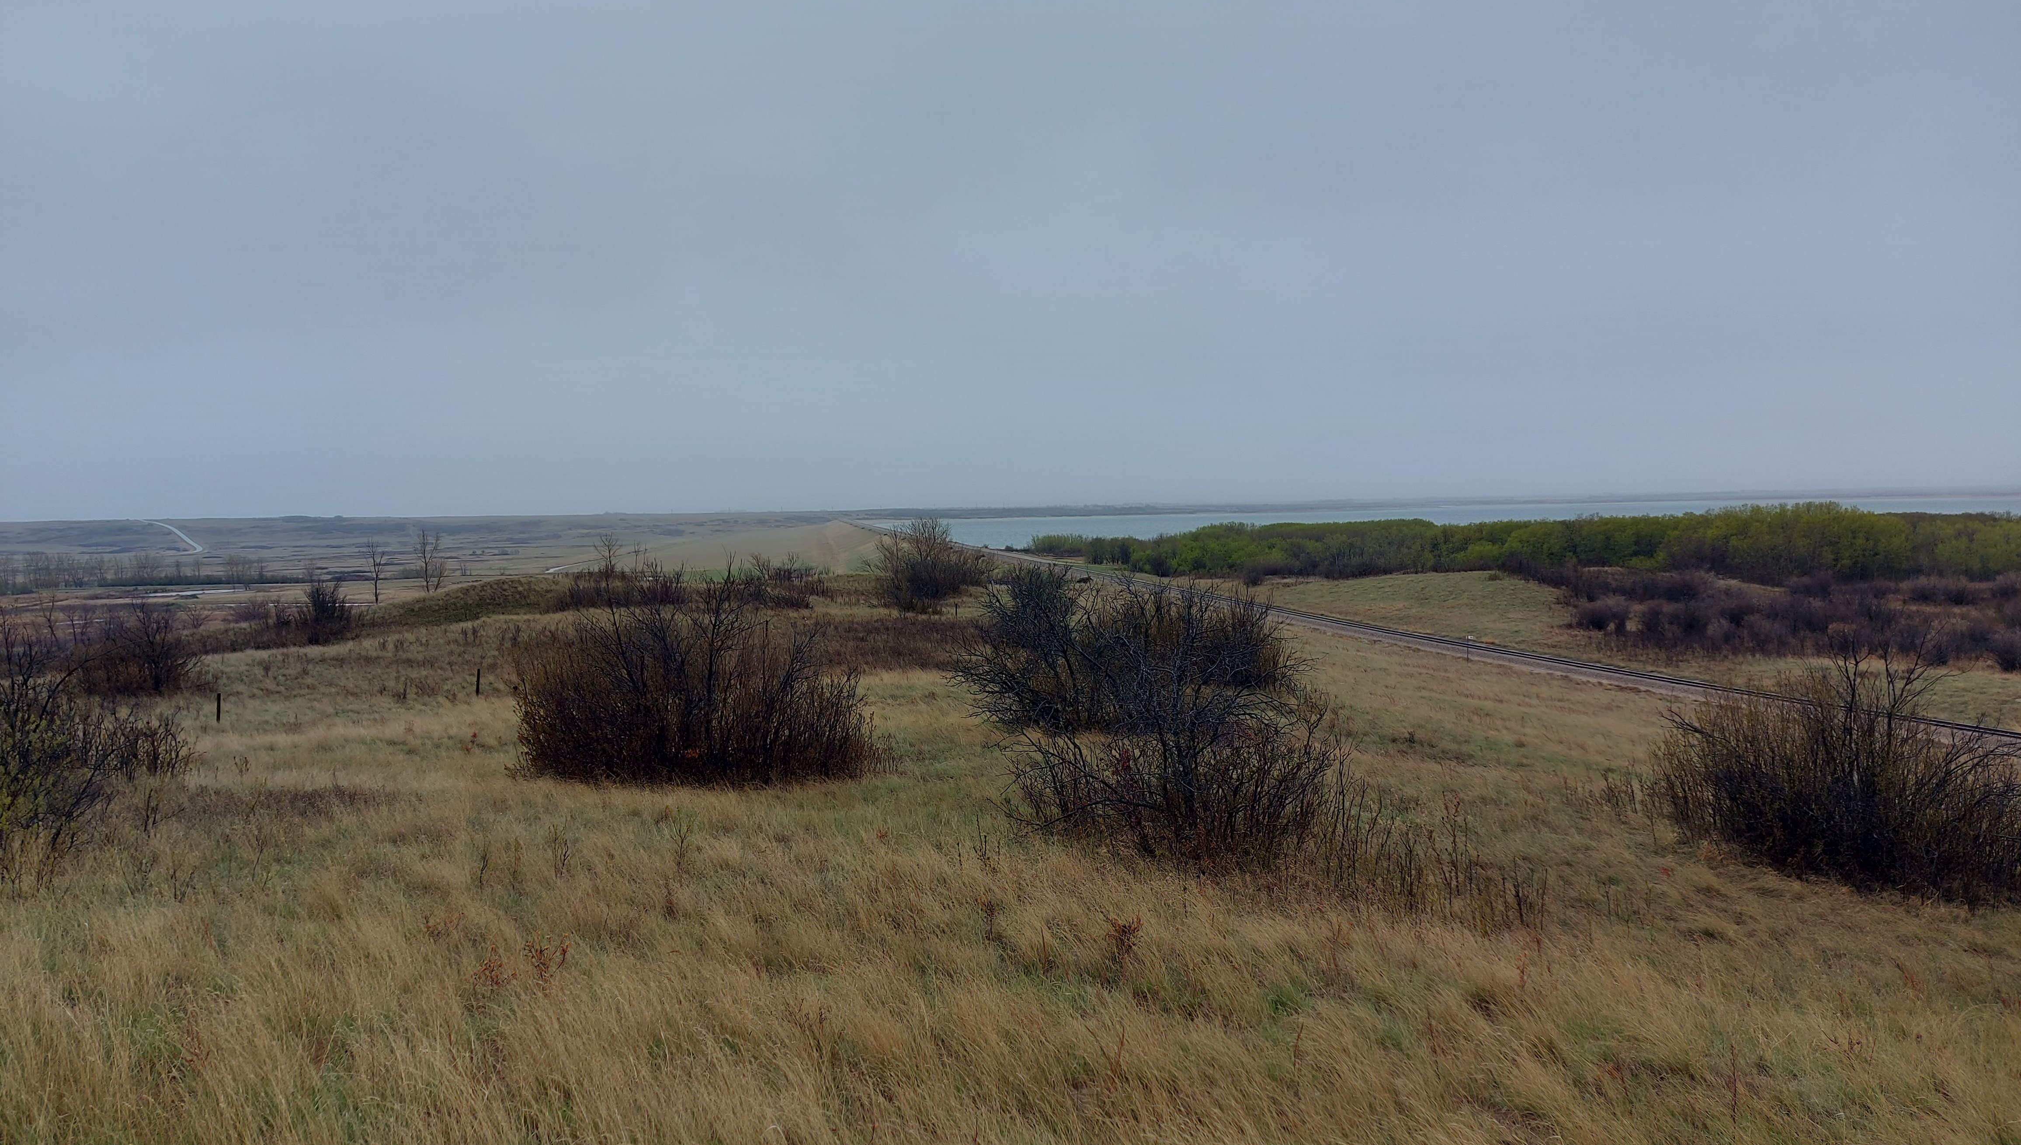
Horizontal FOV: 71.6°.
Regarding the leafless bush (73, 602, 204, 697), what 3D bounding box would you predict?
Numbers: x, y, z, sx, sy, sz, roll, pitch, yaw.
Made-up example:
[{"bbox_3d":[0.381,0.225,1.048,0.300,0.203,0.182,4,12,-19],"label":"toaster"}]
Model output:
[{"bbox_3d":[-27.938,2.459,45.000,4.080,3.040,3.670,-1,3,0],"label":"leafless bush"}]

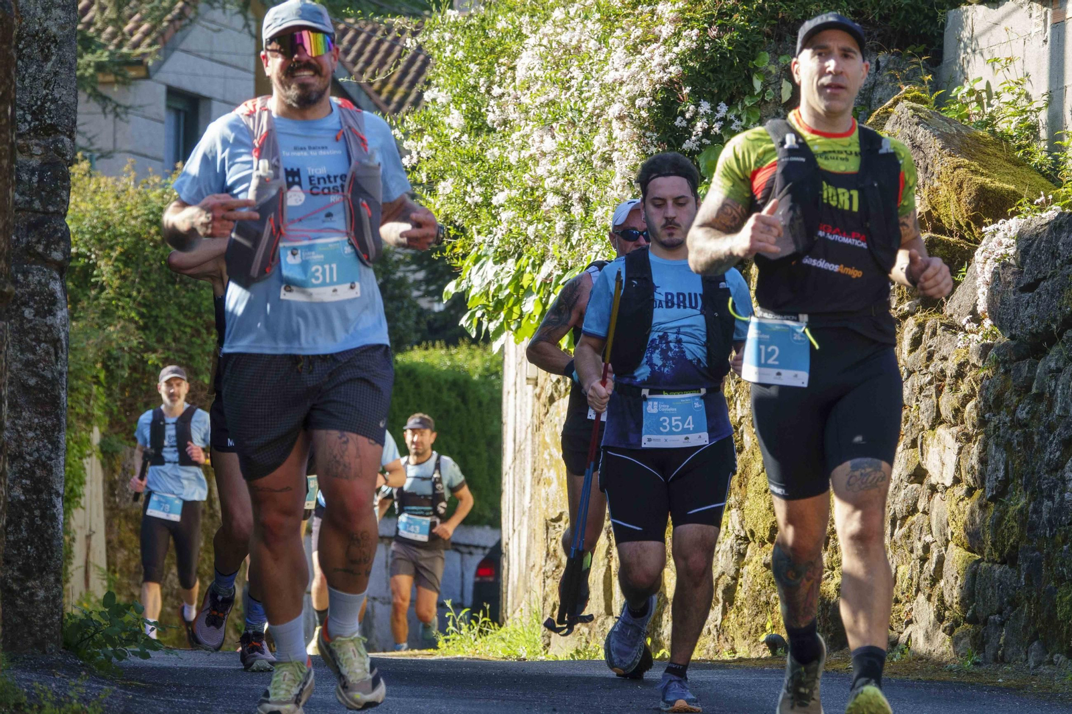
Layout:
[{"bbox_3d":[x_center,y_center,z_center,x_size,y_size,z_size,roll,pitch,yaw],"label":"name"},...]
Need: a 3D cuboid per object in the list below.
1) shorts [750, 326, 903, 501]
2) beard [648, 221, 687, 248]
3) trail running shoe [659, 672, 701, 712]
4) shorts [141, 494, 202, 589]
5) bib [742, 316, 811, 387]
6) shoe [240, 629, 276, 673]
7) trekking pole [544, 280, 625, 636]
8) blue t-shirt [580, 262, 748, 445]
[{"bbox_3d":[0.705,0.132,17.150,0.370,0.440,0.340,0,0,-2],"label":"shorts"},{"bbox_3d":[0.394,-0.365,21.100,0.118,0.085,0.075,0,-1,0],"label":"beard"},{"bbox_3d":[0.432,1.007,21.300,0.112,0.120,0.295,0,0,-9],"label":"trail running shoe"},{"bbox_3d":[-2.108,1.042,41.000,0.350,0.580,0.340,0,-1,5],"label":"shorts"},{"bbox_3d":[0.579,-0.012,17.100,0.195,0.158,0.030,6,2,33],"label":"bib"},{"bbox_3d":[-0.869,0.927,22.300,0.110,0.125,0.290,0,0,-10],"label":"shoe"},{"bbox_3d":[0.172,0.285,21.150,0.130,1.100,0.080,8,0,0],"label":"trekking pole"},{"bbox_3d":[0.399,-0.018,21.400,0.500,0.580,0.300,0,3,-2],"label":"blue t-shirt"}]

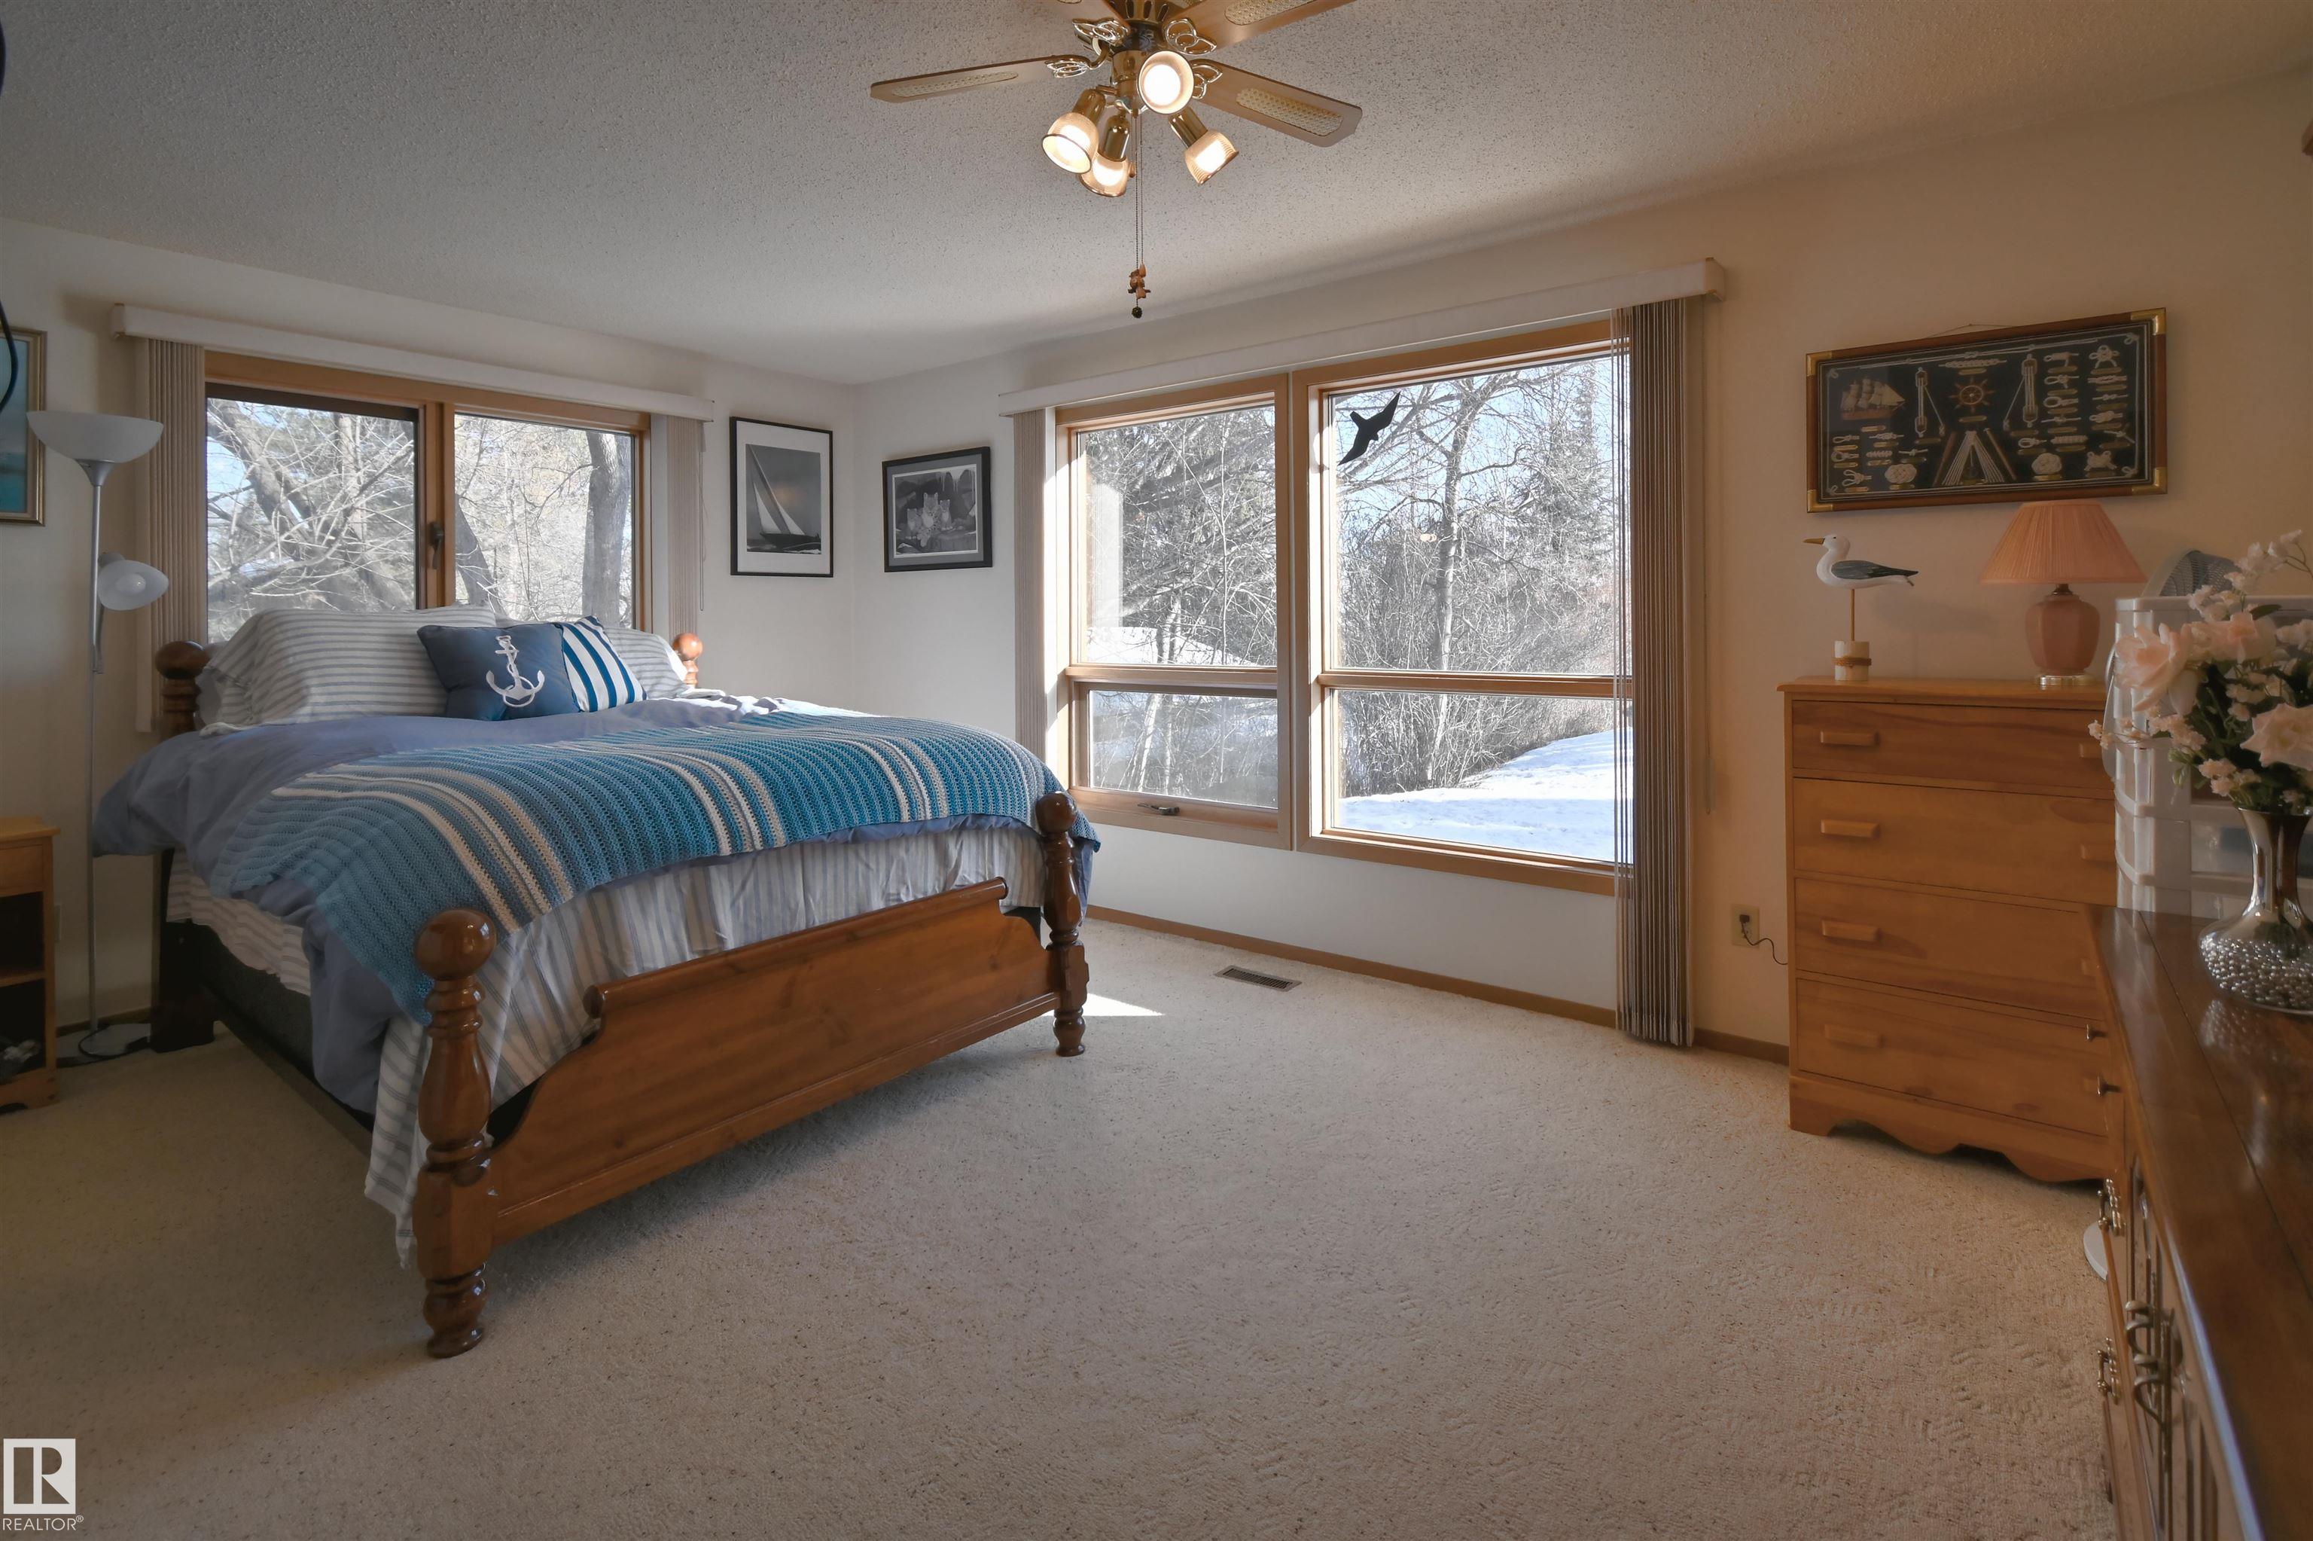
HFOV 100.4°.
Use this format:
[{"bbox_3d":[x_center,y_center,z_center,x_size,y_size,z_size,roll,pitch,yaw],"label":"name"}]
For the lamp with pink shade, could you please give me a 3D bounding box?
[{"bbox_3d":[1.972,-0.372,2.101,0.265,0.405,0.265,3,7,35],"label":"lamp with pink shade"}]

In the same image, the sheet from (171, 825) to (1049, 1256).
[{"bbox_3d":[-1.546,0.363,2.780,2.000,0.640,1.520,4,7,38],"label":"sheet"}]

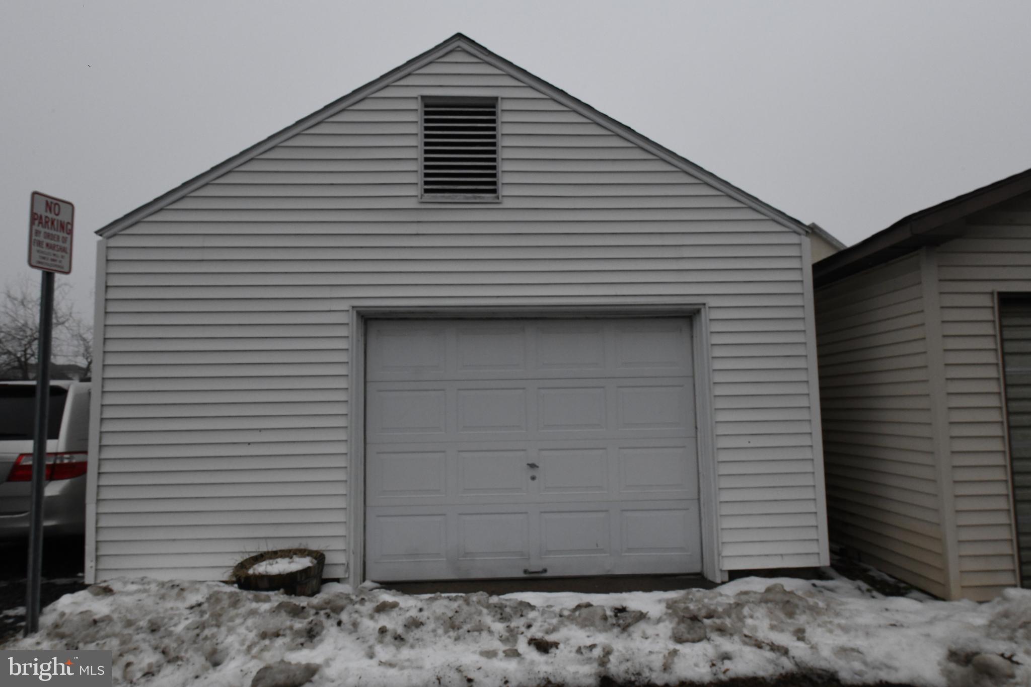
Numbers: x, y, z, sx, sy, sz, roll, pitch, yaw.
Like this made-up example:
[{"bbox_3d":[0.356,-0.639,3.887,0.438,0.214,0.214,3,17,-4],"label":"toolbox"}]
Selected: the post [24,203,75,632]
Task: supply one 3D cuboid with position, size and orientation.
[{"bbox_3d":[-2.830,0.417,4.092,0.060,2.630,0.305,-2,-5,11],"label":"post"}]

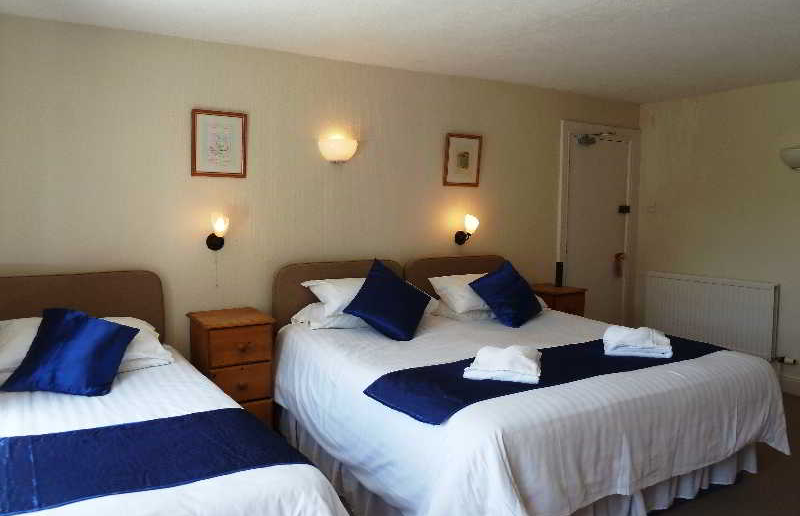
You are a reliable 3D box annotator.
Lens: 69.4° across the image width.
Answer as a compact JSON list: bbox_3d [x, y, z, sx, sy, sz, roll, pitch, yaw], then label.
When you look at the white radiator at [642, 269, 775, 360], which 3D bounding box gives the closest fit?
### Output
[{"bbox_3d":[2.490,0.438,4.735,0.090,0.543,1.115,-2,5,-29],"label":"white radiator"}]

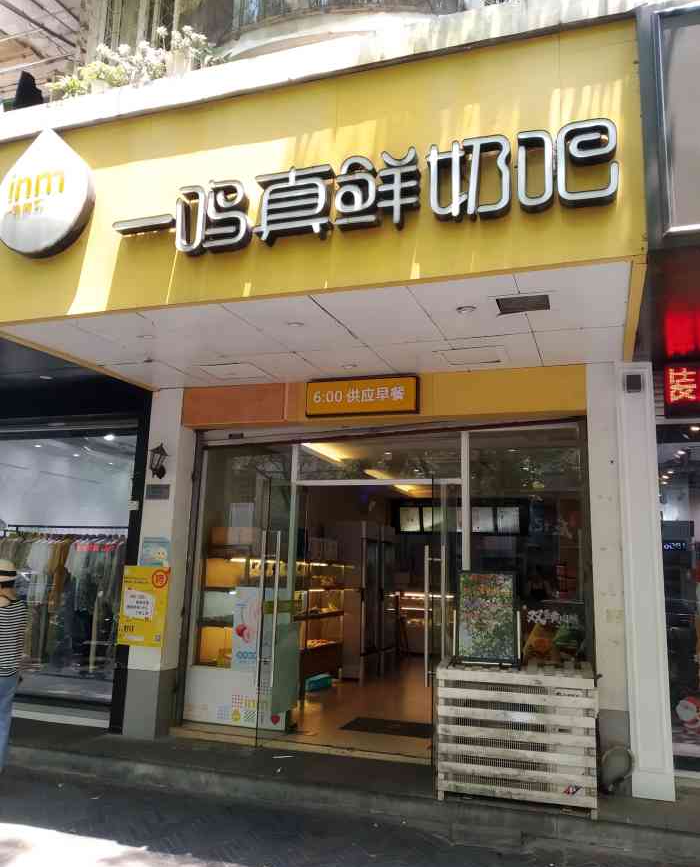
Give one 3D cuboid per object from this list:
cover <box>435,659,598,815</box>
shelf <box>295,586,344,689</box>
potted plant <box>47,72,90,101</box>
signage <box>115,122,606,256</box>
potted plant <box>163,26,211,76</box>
[{"bbox_3d":[1.144,2.056,4.839,1.017,0.845,0.443,-1,-10,14],"label":"cover"},{"bbox_3d":[-0.571,2.324,8.047,0.607,1.115,1.197,-2,-10,20],"label":"shelf"},{"bbox_3d":[-2.050,-2.502,5.099,0.271,0.213,0.213,-2,-10,20],"label":"potted plant"},{"bbox_3d":[-0.075,-1.318,3.949,2.980,0.421,0.082,-2,-10,20],"label":"signage"},{"bbox_3d":[-1.125,-2.619,4.820,0.262,0.279,0.238,-2,-10,20],"label":"potted plant"}]

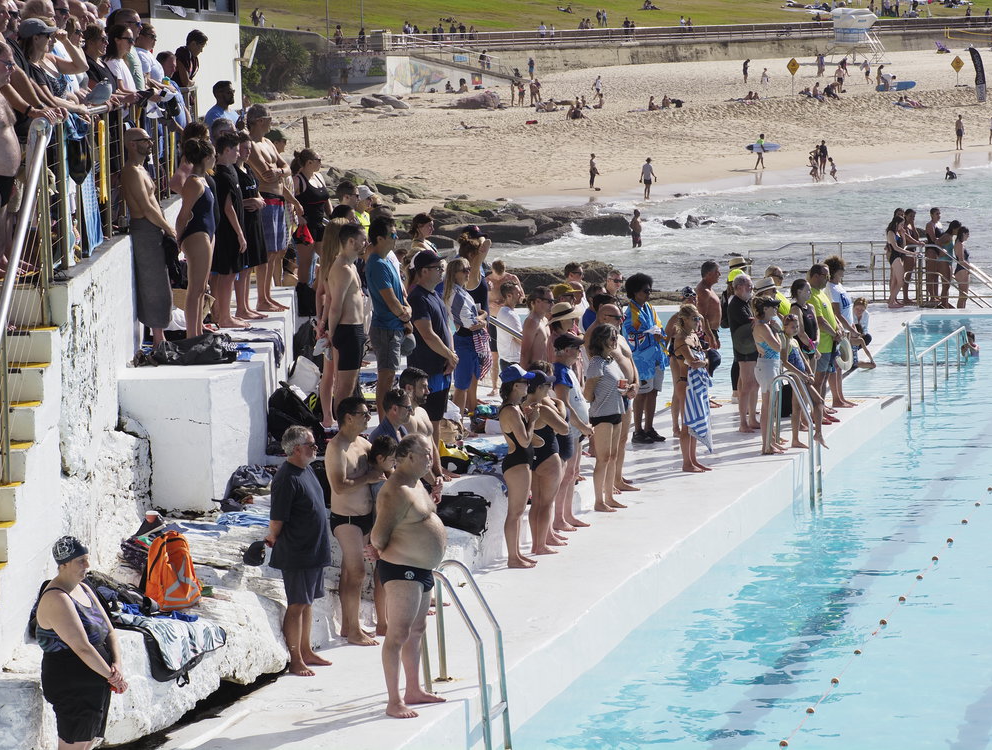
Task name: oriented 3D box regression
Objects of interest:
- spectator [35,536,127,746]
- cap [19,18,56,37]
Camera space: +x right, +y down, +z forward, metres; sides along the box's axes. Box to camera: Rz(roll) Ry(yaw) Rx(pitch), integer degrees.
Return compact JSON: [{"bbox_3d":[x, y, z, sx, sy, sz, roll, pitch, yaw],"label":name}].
[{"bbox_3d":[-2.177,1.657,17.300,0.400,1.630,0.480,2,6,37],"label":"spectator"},{"bbox_3d":[-3.129,-2.371,22.500,0.270,0.140,0.180,-7,4,9],"label":"cap"}]

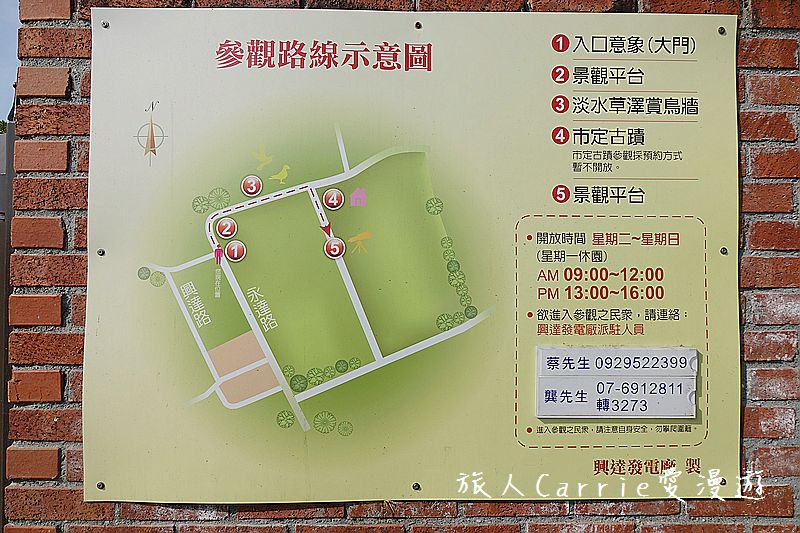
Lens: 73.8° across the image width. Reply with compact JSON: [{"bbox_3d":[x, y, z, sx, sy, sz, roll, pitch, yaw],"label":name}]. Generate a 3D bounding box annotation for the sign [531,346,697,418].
[{"bbox_3d":[0.399,0.214,0.979,0.297,0.128,0.010,0,-1,-1],"label":"sign"}]

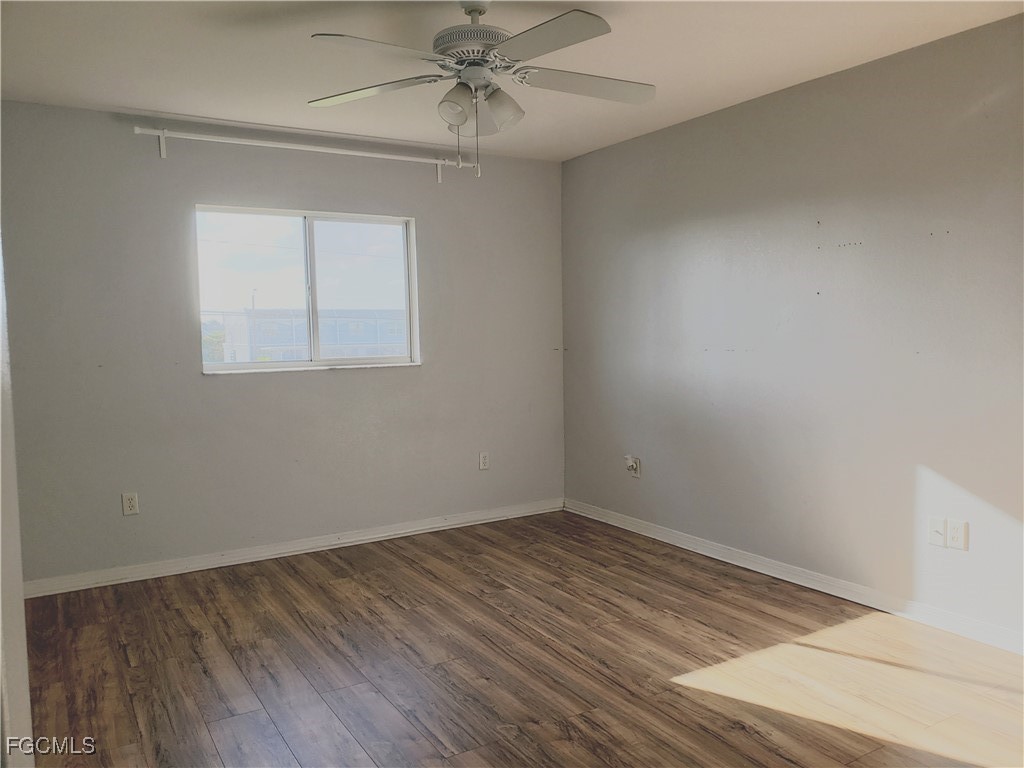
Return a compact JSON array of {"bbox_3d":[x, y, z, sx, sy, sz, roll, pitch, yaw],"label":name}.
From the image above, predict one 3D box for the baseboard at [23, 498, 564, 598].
[{"bbox_3d":[-1.052,0.935,4.587,3.305,0.085,0.016,-4,5,-30],"label":"baseboard"}]

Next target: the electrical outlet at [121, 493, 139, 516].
[{"bbox_3d":[-1.990,0.628,4.008,0.071,0.116,0.009,-4,5,-30],"label":"electrical outlet"}]

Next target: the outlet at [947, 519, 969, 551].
[{"bbox_3d":[1.810,0.616,3.135,0.010,0.116,0.071,-4,5,-32],"label":"outlet"}]

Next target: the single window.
[{"bbox_3d":[-1.144,-0.538,4.471,1.264,0.899,0.090,-4,5,-30],"label":"single window"}]

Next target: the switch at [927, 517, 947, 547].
[{"bbox_3d":[1.767,0.615,3.197,0.018,0.116,0.071,-4,5,-32],"label":"switch"}]

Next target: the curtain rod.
[{"bbox_3d":[-1.065,-1.278,4.375,1.945,0.128,0.092,-4,5,-30],"label":"curtain rod"}]

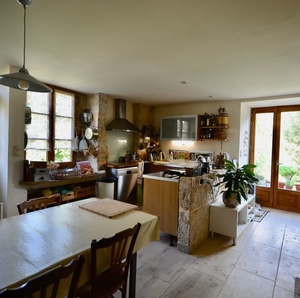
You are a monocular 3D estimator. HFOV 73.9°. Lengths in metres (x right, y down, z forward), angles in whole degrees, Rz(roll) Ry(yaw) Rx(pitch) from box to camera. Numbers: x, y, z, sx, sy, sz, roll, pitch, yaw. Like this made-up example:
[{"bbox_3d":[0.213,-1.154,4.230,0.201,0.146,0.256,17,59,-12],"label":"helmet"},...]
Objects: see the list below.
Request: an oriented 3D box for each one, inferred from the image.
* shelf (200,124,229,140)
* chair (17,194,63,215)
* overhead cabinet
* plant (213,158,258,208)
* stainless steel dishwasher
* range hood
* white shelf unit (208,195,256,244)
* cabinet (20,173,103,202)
[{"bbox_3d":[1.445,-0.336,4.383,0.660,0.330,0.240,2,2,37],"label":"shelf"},{"bbox_3d":[-0.899,0.902,1.791,0.460,0.840,0.440,2,2,32],"label":"chair"},{"bbox_3d":[0.777,-0.480,4.818,0.950,0.570,0.360,2,2,37],"label":"overhead cabinet"},{"bbox_3d":[1.292,0.488,3.071,0.630,0.730,0.640,2,2,37],"label":"plant"},{"bbox_3d":[-0.745,0.844,4.575,0.600,0.840,0.600,2,2,37],"label":"stainless steel dishwasher"},{"bbox_3d":[-0.703,-0.770,4.753,0.500,0.740,0.870,2,2,37],"label":"range hood"},{"bbox_3d":[1.414,1.099,3.340,0.390,0.497,1.210,2,2,37],"label":"white shelf unit"},{"bbox_3d":[-1.601,0.871,3.720,0.440,0.780,1.600,2,2,37],"label":"cabinet"}]

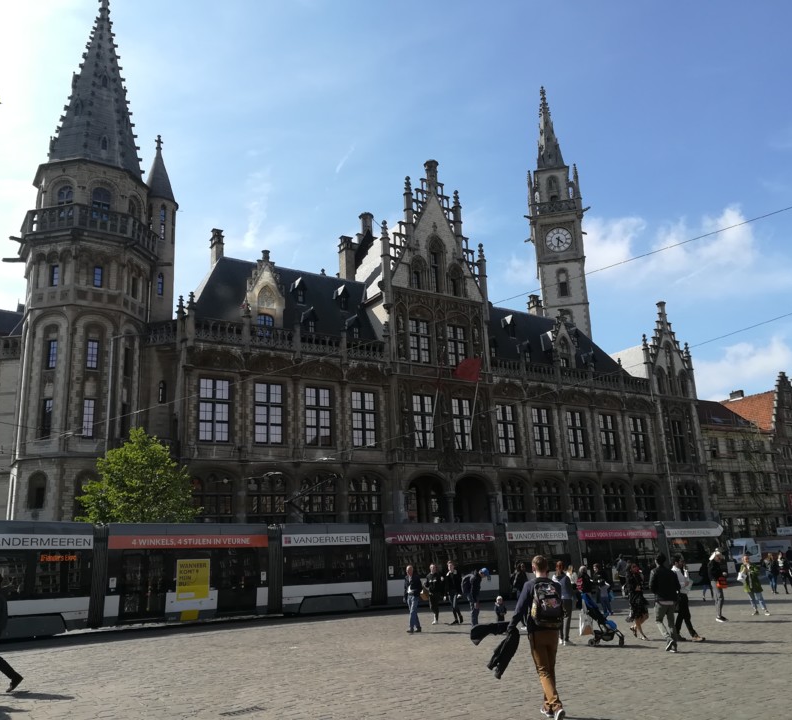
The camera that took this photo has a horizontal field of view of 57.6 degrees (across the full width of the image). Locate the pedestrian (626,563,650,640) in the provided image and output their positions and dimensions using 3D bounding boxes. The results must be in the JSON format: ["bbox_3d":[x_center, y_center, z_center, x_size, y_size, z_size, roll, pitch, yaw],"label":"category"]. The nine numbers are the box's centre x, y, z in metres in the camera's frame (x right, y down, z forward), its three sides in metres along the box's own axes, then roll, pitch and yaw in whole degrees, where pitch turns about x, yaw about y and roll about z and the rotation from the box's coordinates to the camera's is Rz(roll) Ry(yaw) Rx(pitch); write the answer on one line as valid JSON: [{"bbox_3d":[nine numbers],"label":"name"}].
[{"bbox_3d":[5.290,5.251,15.711,0.550,1.610,0.450,-9,-16,21],"label":"pedestrian"}]

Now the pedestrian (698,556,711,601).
[{"bbox_3d":[12.202,8.627,28.474,0.450,1.647,0.450,-5,-15,8],"label":"pedestrian"}]

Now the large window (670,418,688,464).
[{"bbox_3d":[25.457,7.367,64.518,1.647,3.830,0.300,7,-18,-34],"label":"large window"}]

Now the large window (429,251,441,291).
[{"bbox_3d":[2.403,-5.485,44.721,0.850,2.847,0.300,7,-18,-32],"label":"large window"}]

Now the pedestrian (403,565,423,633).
[{"bbox_3d":[0.453,6.541,19.808,0.500,1.727,0.380,-12,-17,33],"label":"pedestrian"}]

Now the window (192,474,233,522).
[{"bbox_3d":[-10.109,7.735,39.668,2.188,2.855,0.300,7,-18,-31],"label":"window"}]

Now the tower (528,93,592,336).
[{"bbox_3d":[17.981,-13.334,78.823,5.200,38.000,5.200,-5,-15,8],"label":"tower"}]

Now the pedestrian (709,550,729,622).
[{"bbox_3d":[8.252,5.755,18.452,0.500,1.762,0.460,-11,-17,30],"label":"pedestrian"}]

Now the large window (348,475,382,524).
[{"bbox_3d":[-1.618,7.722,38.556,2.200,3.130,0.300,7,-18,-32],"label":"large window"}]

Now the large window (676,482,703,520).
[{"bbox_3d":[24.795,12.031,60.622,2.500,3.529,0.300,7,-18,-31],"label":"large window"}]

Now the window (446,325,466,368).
[{"bbox_3d":[3.737,-0.854,44.188,1.550,2.781,0.300,7,-18,-32],"label":"window"}]

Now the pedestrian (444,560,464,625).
[{"bbox_3d":[1.707,6.849,21.206,0.500,1.780,0.450,-9,-17,24],"label":"pedestrian"}]

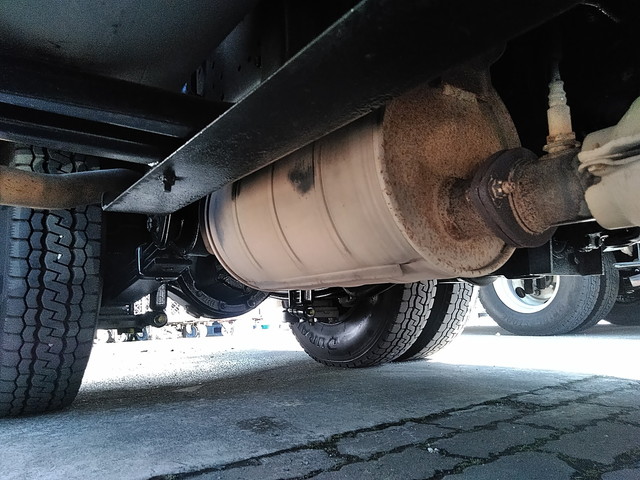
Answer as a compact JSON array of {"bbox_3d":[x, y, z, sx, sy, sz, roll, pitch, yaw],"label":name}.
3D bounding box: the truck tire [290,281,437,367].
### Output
[{"bbox_3d":[0.114,0.107,2.000,0.213,0.785,0.785,4,-8,-37],"label":"truck tire"}]

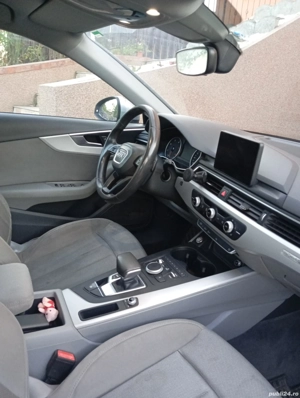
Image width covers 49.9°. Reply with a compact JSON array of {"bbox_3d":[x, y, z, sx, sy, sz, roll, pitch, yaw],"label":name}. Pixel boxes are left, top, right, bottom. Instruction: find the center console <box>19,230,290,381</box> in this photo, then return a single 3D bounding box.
[{"bbox_3d":[0.001,0.281,0.940,0.780,0.260,0.240,-7,22,-23],"label":"center console"}]

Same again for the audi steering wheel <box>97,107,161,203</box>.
[{"bbox_3d":[-0.079,-0.160,1.165,0.085,0.370,0.370,19,10,-32],"label":"audi steering wheel"}]

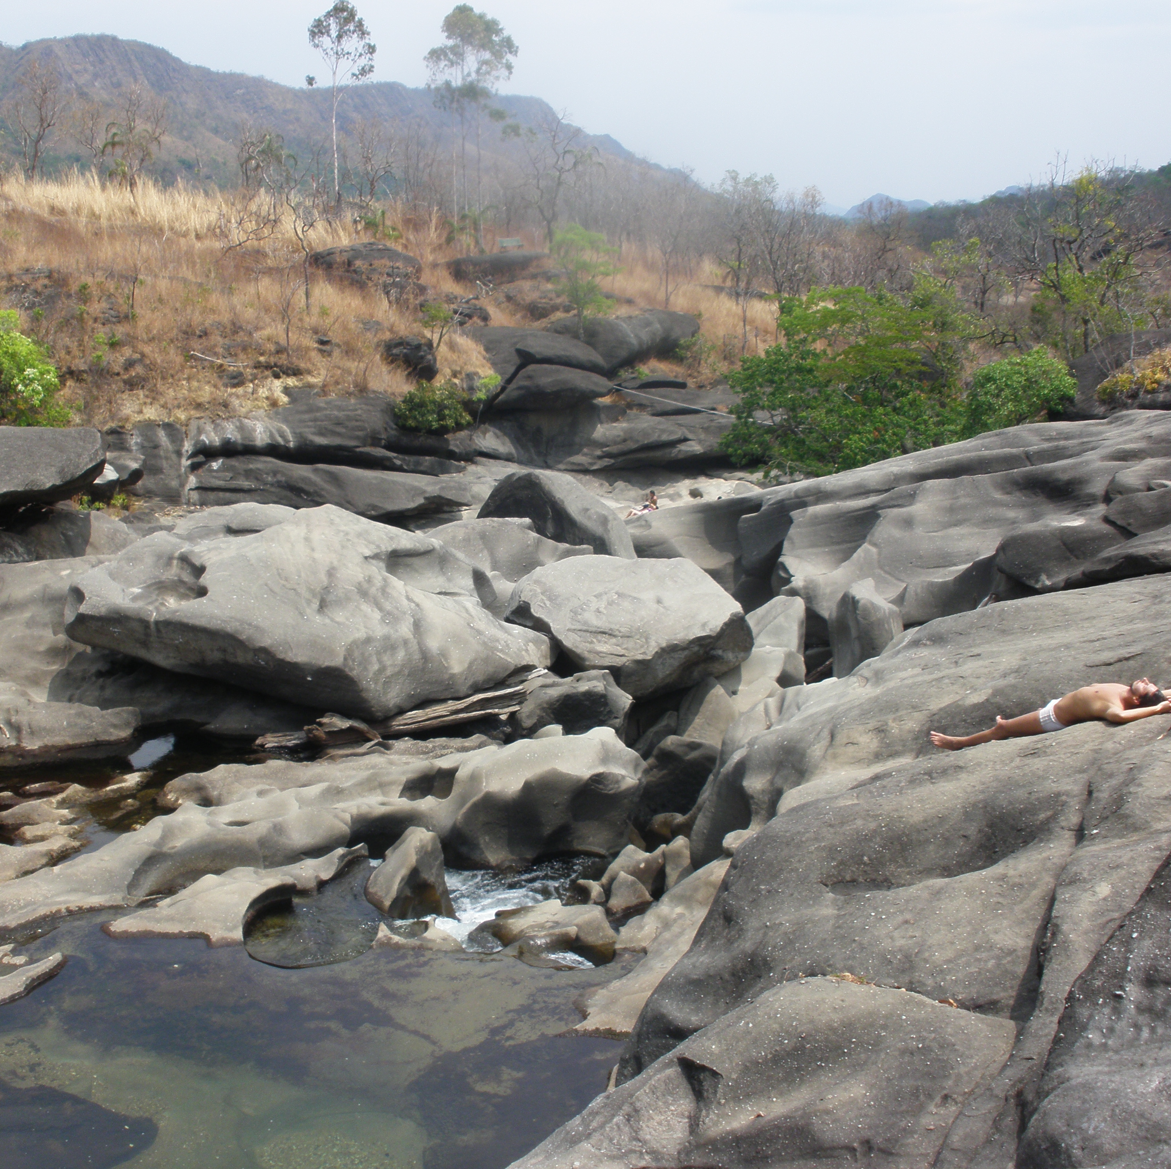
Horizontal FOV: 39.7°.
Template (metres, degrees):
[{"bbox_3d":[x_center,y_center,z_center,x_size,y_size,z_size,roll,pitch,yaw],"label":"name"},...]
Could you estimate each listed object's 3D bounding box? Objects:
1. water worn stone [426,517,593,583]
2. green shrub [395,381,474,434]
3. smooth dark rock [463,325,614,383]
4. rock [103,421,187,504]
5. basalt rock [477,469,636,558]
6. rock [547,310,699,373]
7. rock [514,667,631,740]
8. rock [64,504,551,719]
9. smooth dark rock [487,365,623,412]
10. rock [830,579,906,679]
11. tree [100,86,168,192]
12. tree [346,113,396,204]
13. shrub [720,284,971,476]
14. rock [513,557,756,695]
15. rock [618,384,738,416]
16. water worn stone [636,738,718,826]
[{"bbox_3d":[-1.385,-0.587,29.500,3.000,1.400,2.300,0,10,0],"label":"water worn stone"},{"bbox_3d":[-5.449,-6.394,58.500,2.850,1.900,2.400,0,12,0],"label":"green shrub"},{"bbox_3d":[-1.929,-9.253,65.000,5.600,2.100,4.000,0,10,0],"label":"smooth dark rock"},{"bbox_3d":[-11.709,-3.246,43.000,2.100,2.100,1.900,0,10,0],"label":"rock"},{"bbox_3d":[-0.663,-1.501,36.000,3.300,2.100,2.700,0,10,0],"label":"basalt rock"},{"bbox_3d":[1.596,-10.736,72.000,6.600,2.500,4.500,0,10,0],"label":"rock"},{"bbox_3d":[-0.217,2.014,27.500,2.050,1.150,1.600,0,12,0],"label":"rock"},{"bbox_3d":[-4.980,0.496,30.000,8.300,3.000,5.000,0,12,0],"label":"rock"},{"bbox_3d":[-1.168,-7.400,61.000,4.700,1.700,3.500,0,10,0],"label":"smooth dark rock"},{"bbox_3d":[3.478,0.533,20.000,0.850,1.150,0.800,0,10,0],"label":"rock"},{"bbox_3d":[-24.492,-24.096,88.000,3.300,5.700,3.000,0,10,0],"label":"tree"},{"bbox_3d":[-14.319,-28.193,108.000,3.000,5.900,2.800,0,10,0],"label":"tree"},{"bbox_3d":[8.661,-6.815,54.000,8.200,6.200,5.800,0,12,0],"label":"shrub"},{"bbox_3d":[0.631,0.596,23.000,3.300,1.650,2.400,0,10,0],"label":"rock"},{"bbox_3d":[3.711,-7.397,65.000,4.800,1.050,3.000,0,12,0],"label":"rock"},{"bbox_3d":[1.408,2.963,24.500,1.350,1.300,1.300,0,12,0],"label":"water worn stone"}]

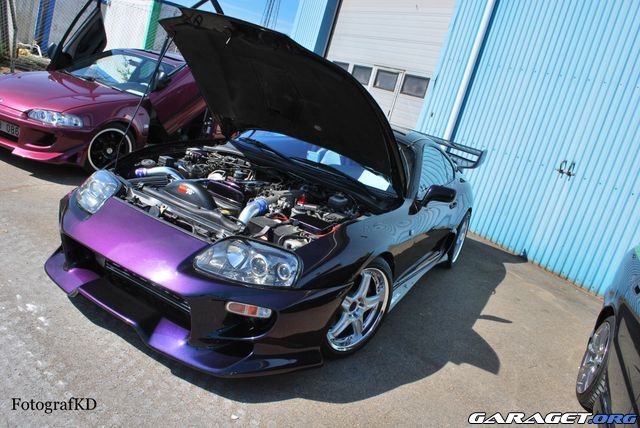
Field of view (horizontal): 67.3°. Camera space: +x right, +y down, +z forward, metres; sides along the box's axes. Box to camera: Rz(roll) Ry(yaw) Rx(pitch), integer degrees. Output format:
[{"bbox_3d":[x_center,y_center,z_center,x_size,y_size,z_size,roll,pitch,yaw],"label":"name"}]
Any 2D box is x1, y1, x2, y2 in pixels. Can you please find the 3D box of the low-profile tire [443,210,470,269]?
[{"bbox_3d":[1.330,0.230,4.935,0.255,0.625,0.625,21,15,25],"label":"low-profile tire"}]

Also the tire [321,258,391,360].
[{"bbox_3d":[0.145,0.490,2.727,0.620,0.620,0.235,-1,20,-46],"label":"tire"}]

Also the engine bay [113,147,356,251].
[{"bbox_3d":[-0.490,-0.031,2.888,1.340,0.430,1.120,21,15,25],"label":"engine bay"}]

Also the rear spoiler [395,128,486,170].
[{"bbox_3d":[1.272,-0.812,5.798,1.440,0.310,0.400,21,15,25],"label":"rear spoiler"}]

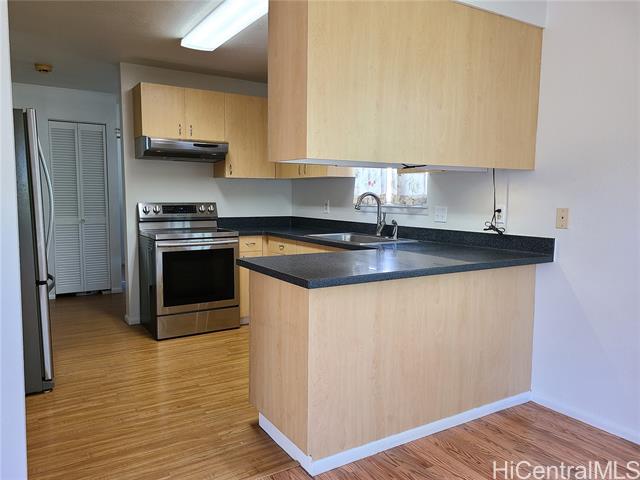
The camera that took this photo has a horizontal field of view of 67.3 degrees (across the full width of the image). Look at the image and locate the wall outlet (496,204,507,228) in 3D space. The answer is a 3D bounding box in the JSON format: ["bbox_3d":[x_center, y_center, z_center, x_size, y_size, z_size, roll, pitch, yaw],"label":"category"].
[{"bbox_3d":[1.170,-0.164,3.096,0.014,0.118,0.074,-3,6,-32],"label":"wall outlet"}]

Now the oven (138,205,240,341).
[{"bbox_3d":[-1.241,0.245,4.572,0.762,1.173,0.710,-3,6,-32],"label":"oven"}]

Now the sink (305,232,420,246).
[{"bbox_3d":[0.313,0.076,3.867,0.535,0.187,0.830,-3,6,-32],"label":"sink"}]

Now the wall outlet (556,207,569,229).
[{"bbox_3d":[1.387,-0.121,2.748,0.014,0.116,0.074,-3,6,-32],"label":"wall outlet"}]

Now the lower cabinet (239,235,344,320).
[{"bbox_3d":[-0.075,0.406,4.330,0.890,0.850,2.408,-3,6,-32],"label":"lower cabinet"}]

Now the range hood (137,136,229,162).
[{"bbox_3d":[-1.313,-0.853,4.592,0.766,0.185,0.460,-3,6,-32],"label":"range hood"}]

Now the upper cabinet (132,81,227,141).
[{"bbox_3d":[-1.341,-1.187,4.612,0.777,0.467,0.341,-3,6,-32],"label":"upper cabinet"}]

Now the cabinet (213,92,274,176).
[{"bbox_3d":[-0.777,-1.043,4.975,0.549,0.812,0.341,-3,6,-32],"label":"cabinet"}]

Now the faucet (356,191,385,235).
[{"bbox_3d":[0.419,-0.203,3.911,0.285,0.370,0.120,-3,6,-32],"label":"faucet"}]

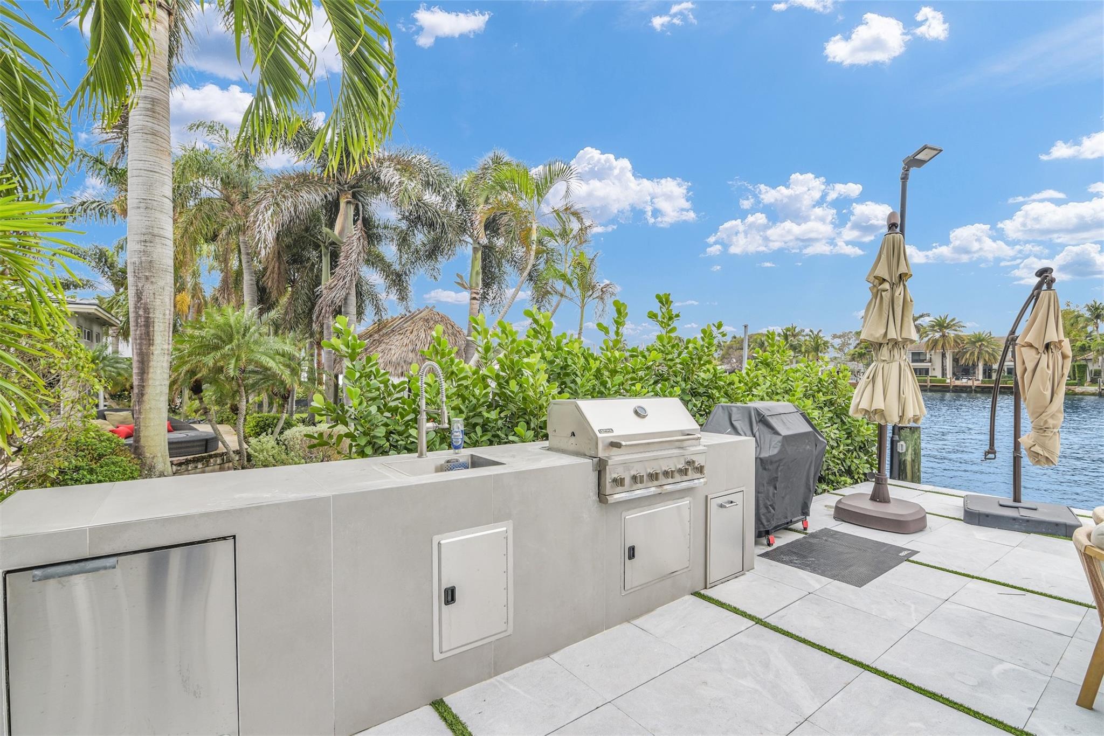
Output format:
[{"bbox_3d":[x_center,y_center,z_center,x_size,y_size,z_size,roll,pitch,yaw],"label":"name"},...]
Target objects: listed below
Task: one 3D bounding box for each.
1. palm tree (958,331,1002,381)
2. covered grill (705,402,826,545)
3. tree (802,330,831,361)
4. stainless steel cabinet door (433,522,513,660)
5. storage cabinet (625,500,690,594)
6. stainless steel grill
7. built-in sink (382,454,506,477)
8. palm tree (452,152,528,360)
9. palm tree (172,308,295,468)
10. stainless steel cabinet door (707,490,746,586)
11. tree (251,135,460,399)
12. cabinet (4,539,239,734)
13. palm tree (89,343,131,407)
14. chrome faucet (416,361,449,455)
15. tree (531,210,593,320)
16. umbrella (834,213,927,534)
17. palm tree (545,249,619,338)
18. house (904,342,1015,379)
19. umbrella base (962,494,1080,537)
[{"bbox_3d":[68.017,-1.880,78.000,5.500,8.160,5.500,0,-1,41],"label":"palm tree"},{"bbox_3d":[1.955,0.866,4.543,1.314,1.065,0.721,1,-1,-36],"label":"covered grill"},{"bbox_3d":[45.803,-2.222,85.000,4.500,8.840,4.500,0,-1,28],"label":"tree"},{"bbox_3d":[-0.352,1.031,2.292,0.411,0.554,0.037,1,-1,-36],"label":"stainless steel cabinet door"},{"bbox_3d":[0.673,1.091,3.048,0.639,0.483,0.037,1,-1,-36],"label":"storage cabinet"},{"bbox_3d":[0.495,0.484,3.186,0.917,0.564,0.583,1,-1,-36],"label":"stainless steel grill"},{"bbox_3d":[-0.581,0.615,2.638,0.530,0.210,0.440,0,-1,-36],"label":"built-in sink"},{"bbox_3d":[-1.650,-1.900,12.500,2.700,7.200,2.700,0,-1,0],"label":"palm tree"},{"bbox_3d":[-5.160,0.350,8.000,2.050,2.700,2.050,0,-1,0],"label":"palm tree"},{"bbox_3d":[1.250,1.191,3.473,0.461,0.627,0.037,1,-1,-36],"label":"stainless steel cabinet door"},{"bbox_3d":[-4.200,-1.700,10.500,4.500,6.600,4.500,0,-1,0],"label":"tree"},{"bbox_3d":[-1.503,1.023,1.787,0.565,0.848,0.551,1,-1,-36],"label":"cabinet"},{"bbox_3d":[-9.424,0.378,10.500,1.400,1.840,1.400,1,-1,-42],"label":"palm tree"},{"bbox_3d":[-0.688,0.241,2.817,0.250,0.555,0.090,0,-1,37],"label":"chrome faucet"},{"bbox_3d":[0.191,-1.500,14.500,2.000,6.400,1.900,0,-1,0],"label":"tree"},{"bbox_3d":[3.440,-0.030,5.060,0.770,3.130,0.720,0,-1,43],"label":"umbrella"},{"bbox_3d":[0.849,-0.853,14.000,2.050,5.110,1.900,0,-1,0],"label":"palm tree"},{"bbox_3d":[71.300,-1.500,83.600,12.000,7.600,17.000,1,-1,-36],"label":"house"},{"bbox_3d":[4.660,1.465,4.930,0.820,0.130,0.860,0,-1,42],"label":"umbrella base"}]

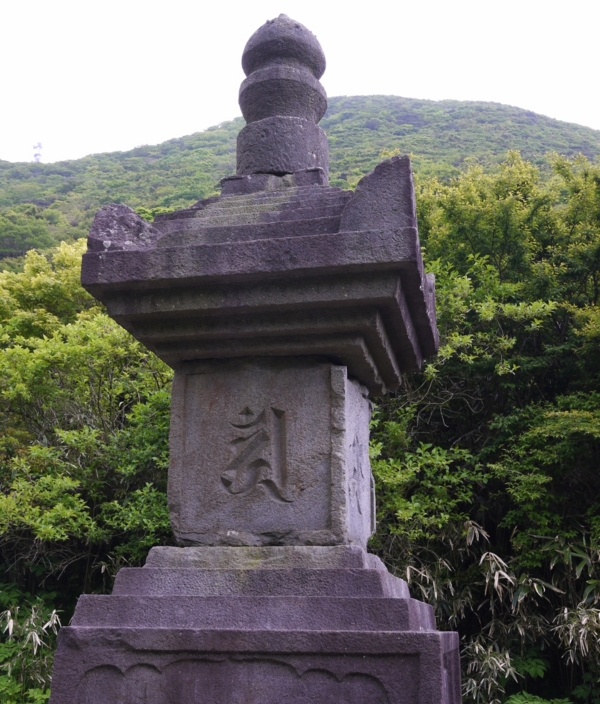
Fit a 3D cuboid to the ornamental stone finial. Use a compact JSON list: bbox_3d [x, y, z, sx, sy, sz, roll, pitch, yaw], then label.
[{"bbox_3d":[-0.076,-1.071,3.984,0.394,0.875,0.394,0,-16,0],"label":"ornamental stone finial"}]

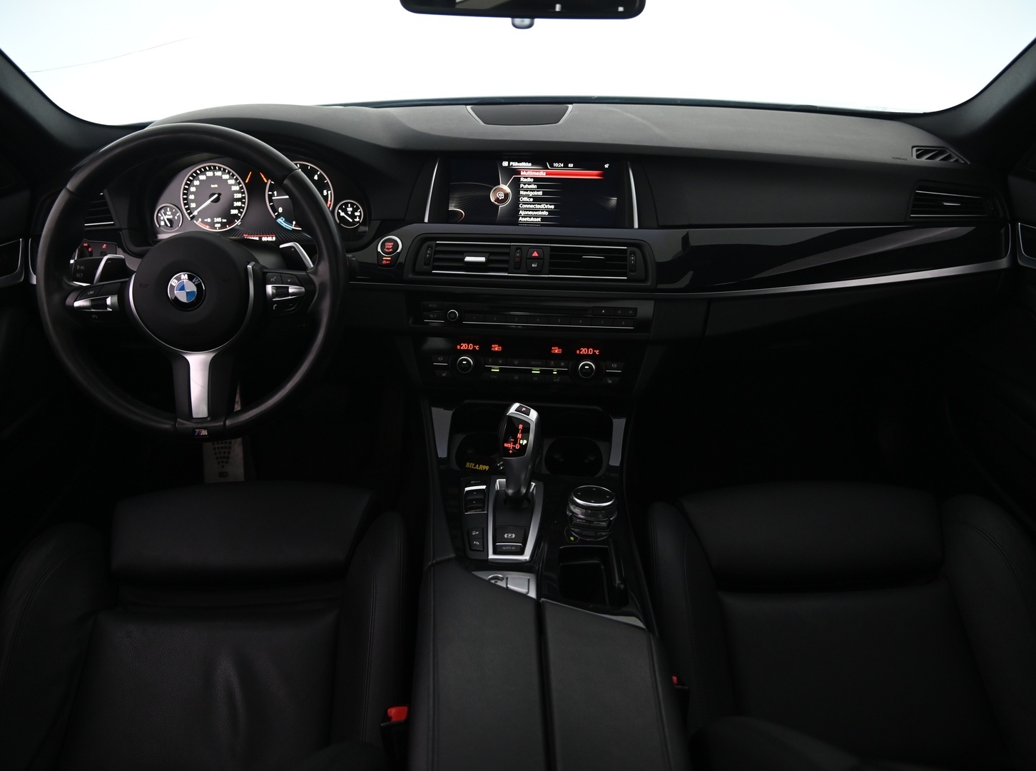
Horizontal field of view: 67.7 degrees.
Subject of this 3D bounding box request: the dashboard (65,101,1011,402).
[{"bbox_3d":[0.015,-0.251,1.235,1.430,0.390,0.420,-1,25,1],"label":"dashboard"}]

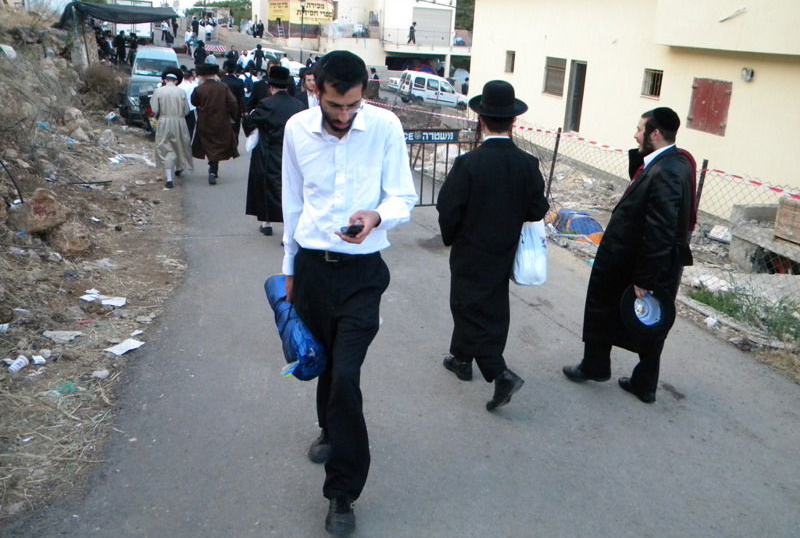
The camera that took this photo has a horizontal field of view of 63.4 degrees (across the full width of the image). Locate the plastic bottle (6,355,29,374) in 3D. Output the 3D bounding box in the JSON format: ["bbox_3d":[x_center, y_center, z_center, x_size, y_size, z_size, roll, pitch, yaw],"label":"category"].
[{"bbox_3d":[-2.154,0.536,3.640,0.072,0.072,0.130,9,20,20],"label":"plastic bottle"}]

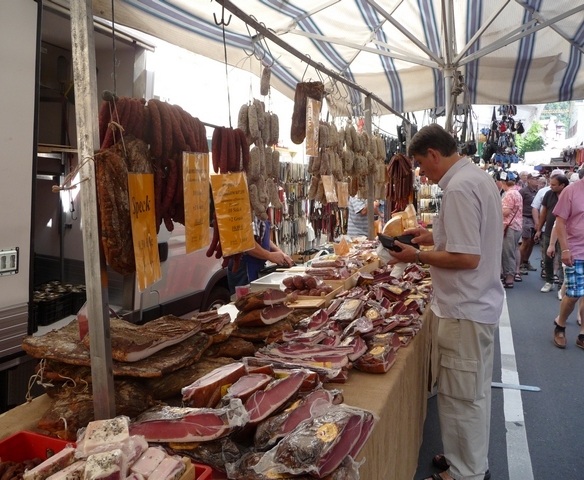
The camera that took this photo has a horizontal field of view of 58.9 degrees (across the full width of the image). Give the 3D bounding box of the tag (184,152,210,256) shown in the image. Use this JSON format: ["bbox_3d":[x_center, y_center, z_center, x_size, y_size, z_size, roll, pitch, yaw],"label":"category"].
[{"bbox_3d":[-0.282,-0.113,1.540,0.012,0.288,0.150,3,8,17],"label":"tag"}]

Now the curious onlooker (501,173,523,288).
[{"bbox_3d":[3.030,-0.148,7.180,0.360,1.600,0.460,1,7,12],"label":"curious onlooker"}]

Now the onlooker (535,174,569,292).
[{"bbox_3d":[3.489,-0.137,7.000,0.470,1.620,0.360,6,9,40],"label":"onlooker"}]

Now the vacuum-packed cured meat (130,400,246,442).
[{"bbox_3d":[-0.254,0.422,1.210,0.280,0.060,0.105,-2,7,-7],"label":"vacuum-packed cured meat"}]

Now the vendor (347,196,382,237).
[{"bbox_3d":[0.801,-0.040,5.800,0.420,1.700,0.480,2,7,20],"label":"vendor"}]

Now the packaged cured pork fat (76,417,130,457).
[{"bbox_3d":[-0.360,0.378,0.990,0.092,0.047,0.075,0,7,0],"label":"packaged cured pork fat"}]

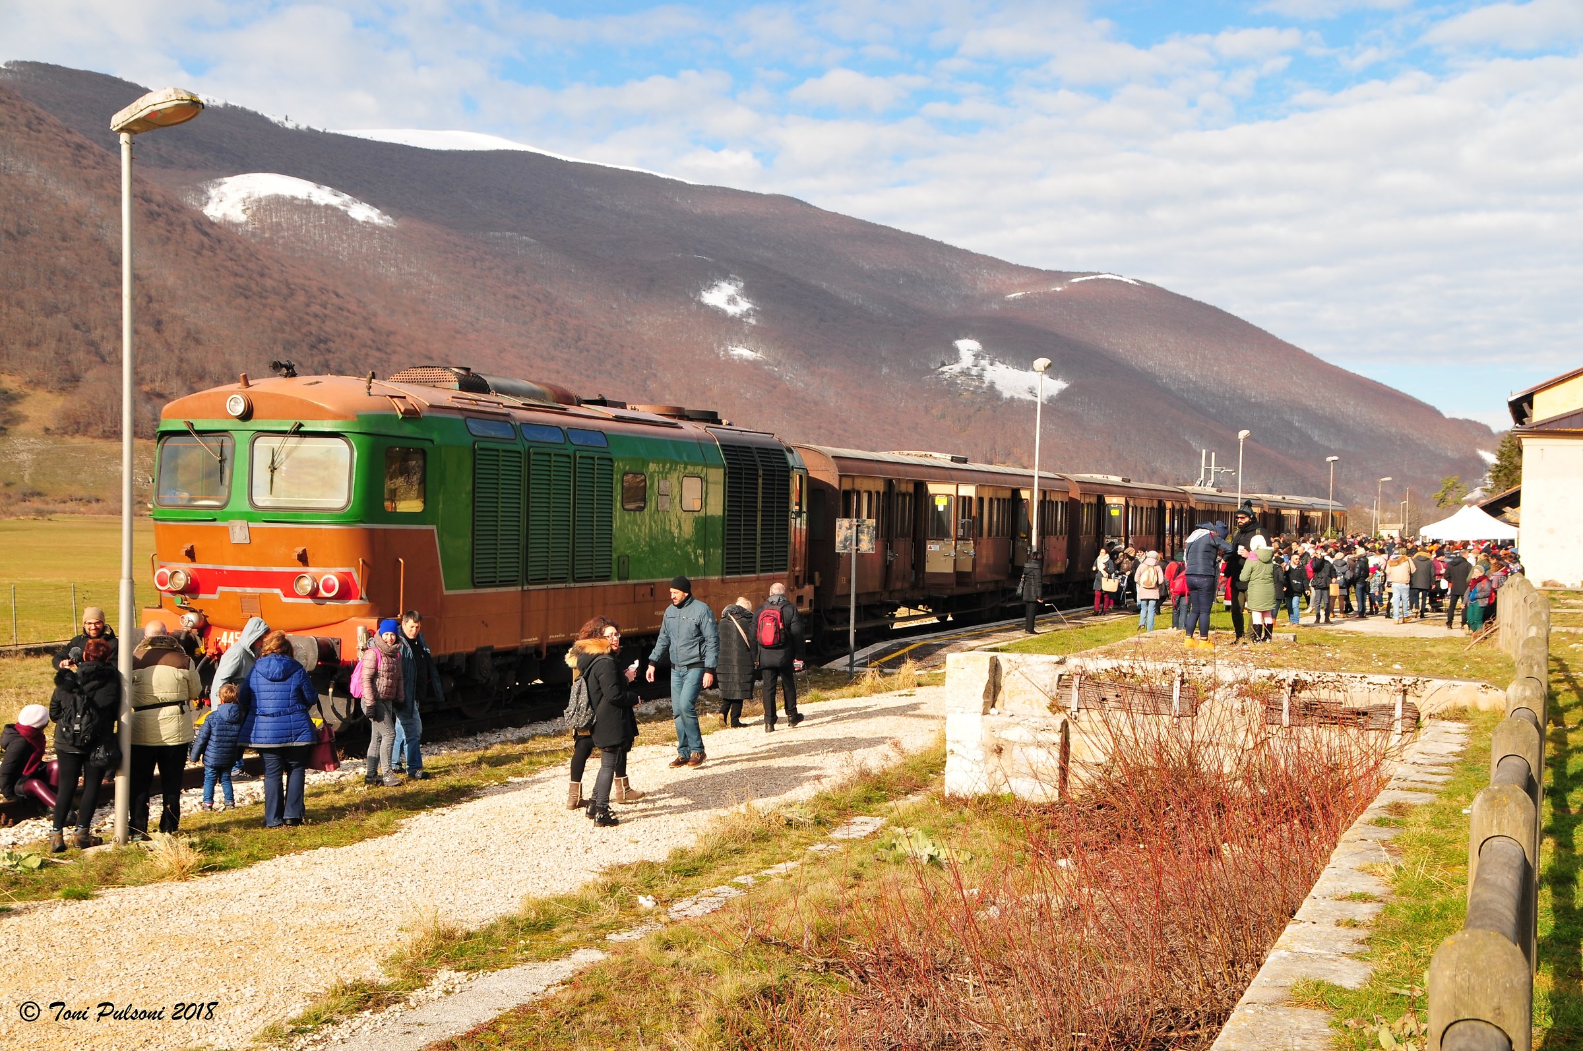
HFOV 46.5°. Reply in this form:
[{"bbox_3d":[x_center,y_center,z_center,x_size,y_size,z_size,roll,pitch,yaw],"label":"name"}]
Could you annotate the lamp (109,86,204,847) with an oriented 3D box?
[{"bbox_3d":[-4.985,-0.430,14.519,0.860,5.970,0.340,1,1,23],"label":"lamp"}]

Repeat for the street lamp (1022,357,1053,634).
[{"bbox_3d":[5.441,-0.704,40.461,0.340,5.830,0.860,2,1,24],"label":"street lamp"}]

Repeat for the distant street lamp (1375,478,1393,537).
[{"bbox_3d":[37.921,-0.488,117.824,0.860,5.350,0.340,2,1,23],"label":"distant street lamp"}]

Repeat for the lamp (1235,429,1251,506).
[{"bbox_3d":[16.219,-0.627,66.455,0.340,5.650,0.860,2,1,27],"label":"lamp"}]

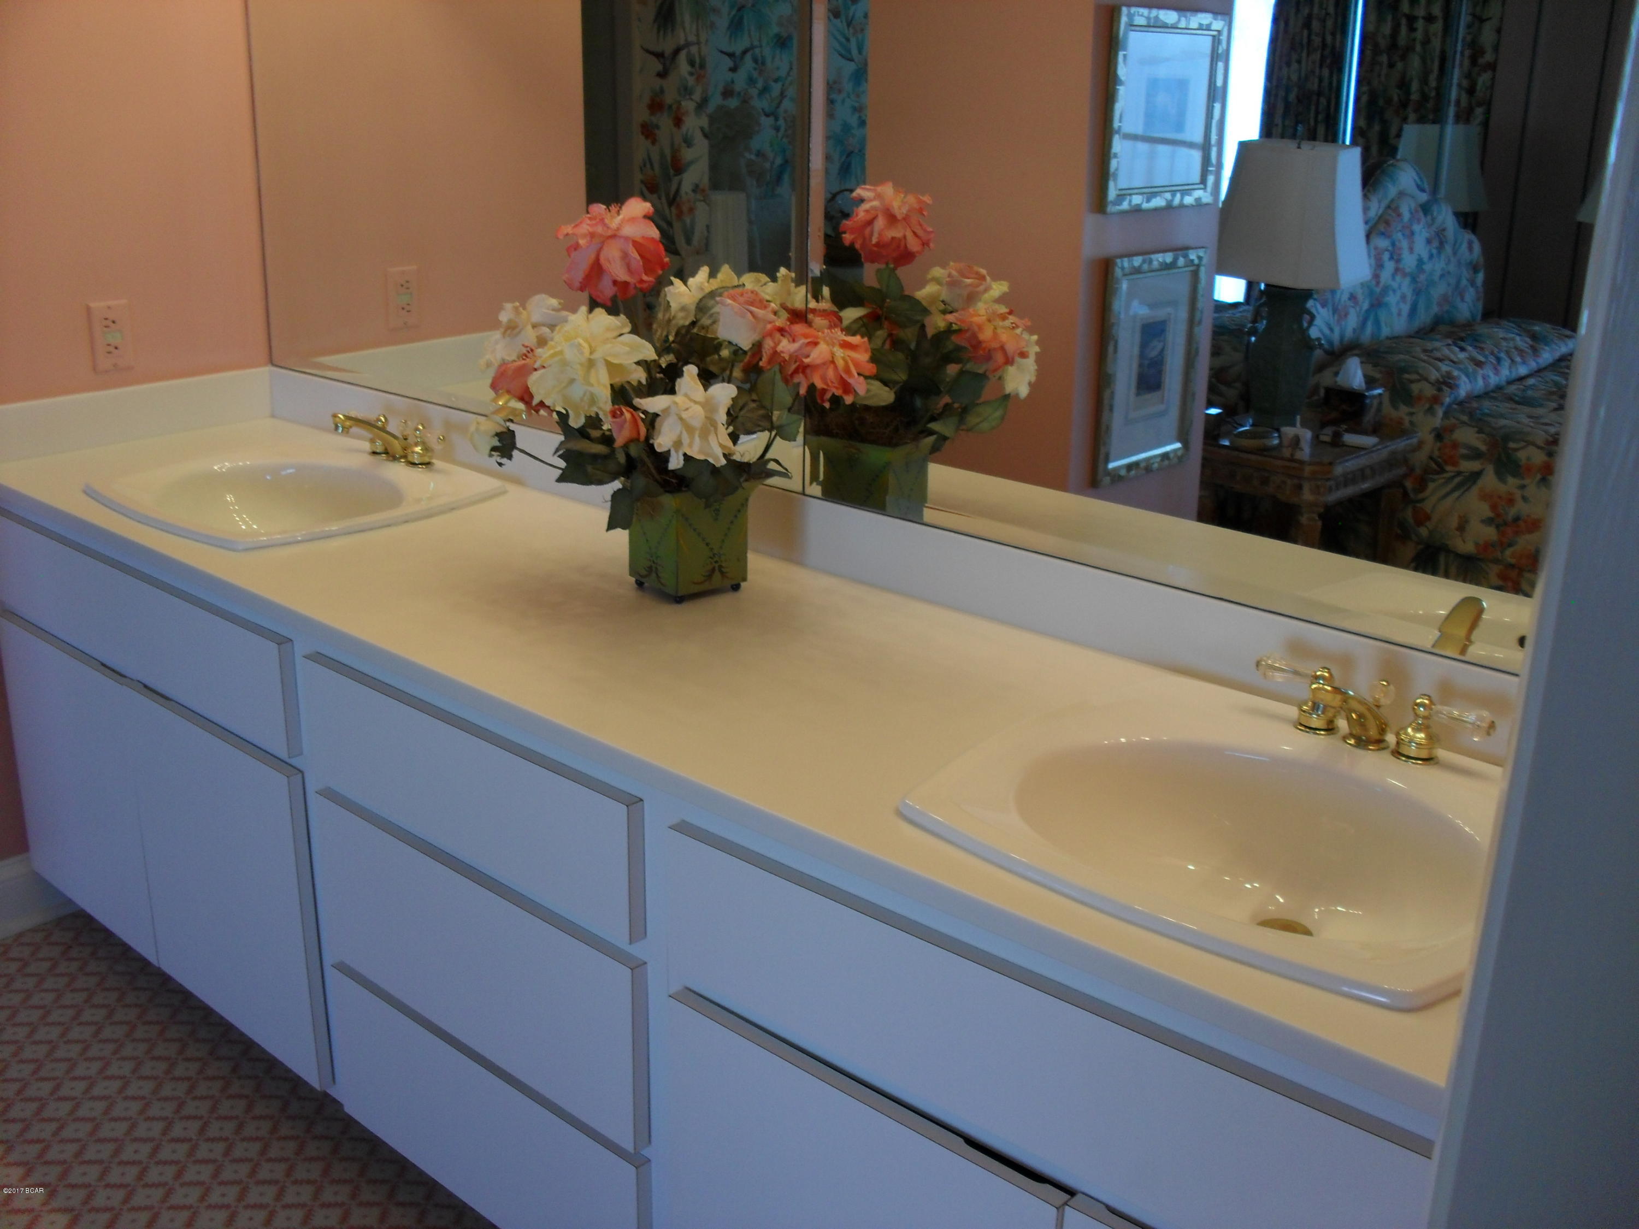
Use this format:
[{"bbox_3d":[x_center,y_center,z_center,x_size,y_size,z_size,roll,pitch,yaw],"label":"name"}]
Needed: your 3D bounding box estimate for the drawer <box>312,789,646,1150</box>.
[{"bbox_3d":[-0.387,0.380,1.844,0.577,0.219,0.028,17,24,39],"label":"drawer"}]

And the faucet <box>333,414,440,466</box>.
[{"bbox_3d":[-0.674,-0.268,2.509,0.240,0.090,0.148,17,24,39],"label":"faucet"}]

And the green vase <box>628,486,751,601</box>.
[{"bbox_3d":[-0.157,-0.096,1.975,0.115,0.137,0.115,-13,23,-37],"label":"green vase"}]

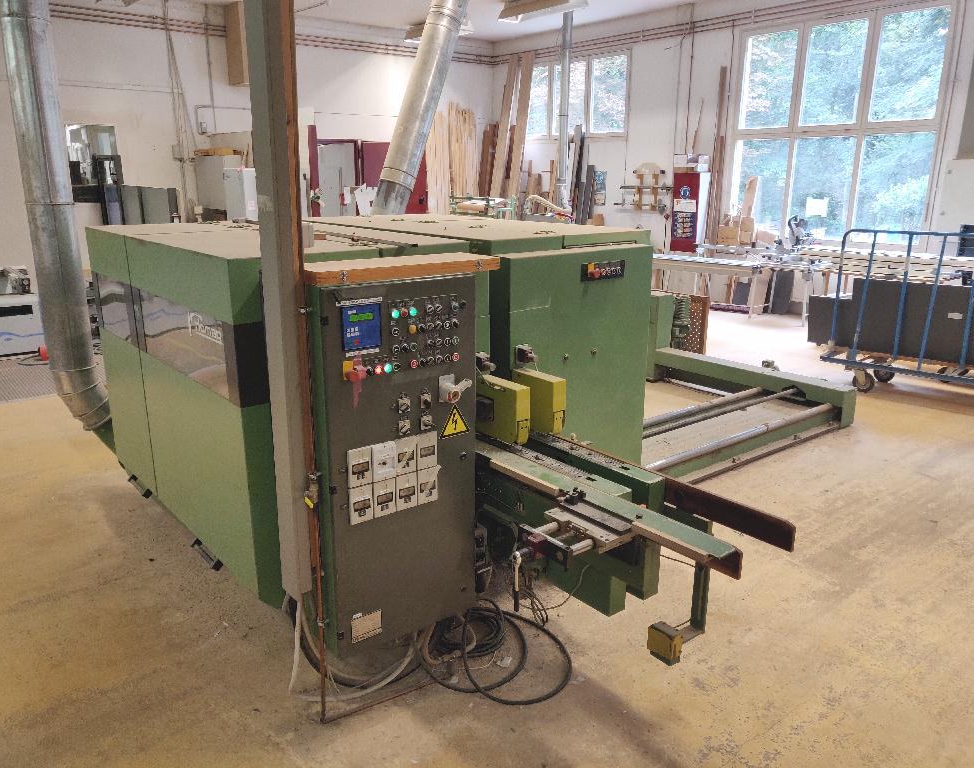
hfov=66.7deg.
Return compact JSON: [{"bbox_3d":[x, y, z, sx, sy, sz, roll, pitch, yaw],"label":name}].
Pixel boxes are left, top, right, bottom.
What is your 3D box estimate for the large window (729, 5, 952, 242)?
[{"bbox_3d":[4.727,-3.504,10.343,0.150,2.920,2.850,-14,20,-43],"label":"large window"}]

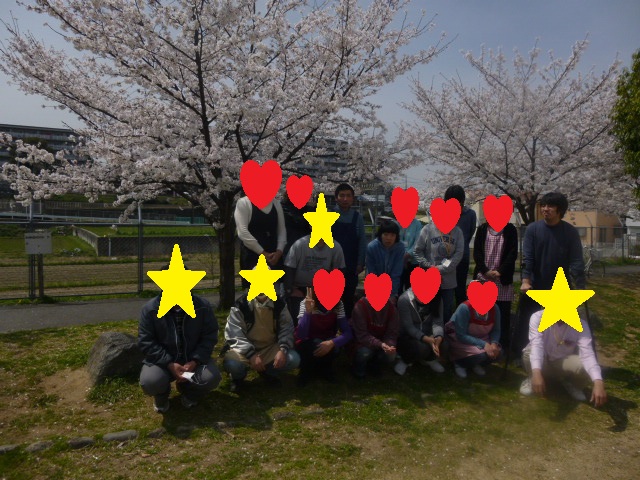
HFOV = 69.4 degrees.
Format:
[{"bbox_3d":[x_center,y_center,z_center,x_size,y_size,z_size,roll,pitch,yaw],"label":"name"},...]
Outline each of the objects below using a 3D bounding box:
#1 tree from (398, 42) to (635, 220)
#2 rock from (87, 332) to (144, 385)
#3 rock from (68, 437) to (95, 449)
[{"bbox_3d":[4.799,-1.851,10.900,5.600,5.600,5.400,-1,2,-20],"label":"tree"},{"bbox_3d":[-1.640,1.000,3.950,0.620,0.380,0.460,0,0,-14],"label":"rock"},{"bbox_3d":[-1.373,1.165,2.660,0.135,0.060,0.095,0,0,-19],"label":"rock"}]

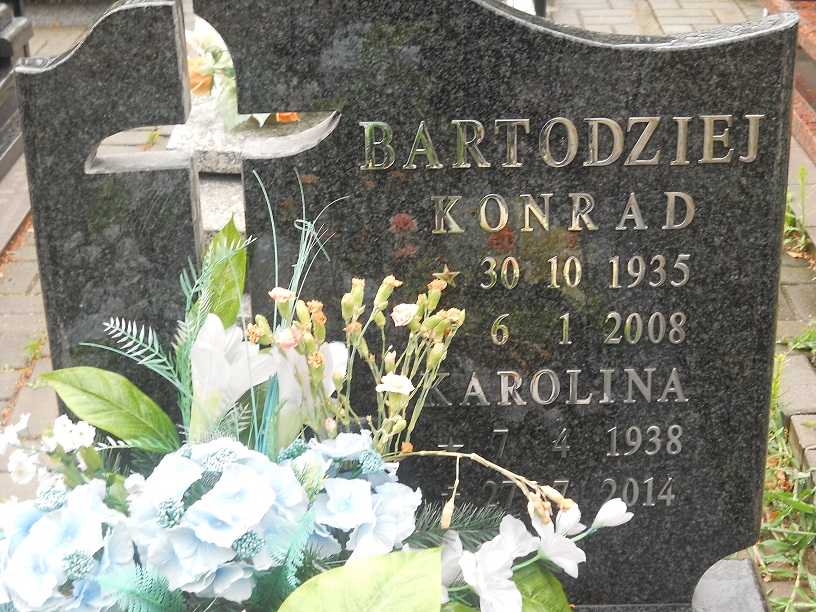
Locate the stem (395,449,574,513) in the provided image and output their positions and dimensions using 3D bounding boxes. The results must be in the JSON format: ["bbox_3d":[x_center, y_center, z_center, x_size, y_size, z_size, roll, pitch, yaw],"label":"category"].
[{"bbox_3d":[0.074,0.169,1.504,0.176,0.072,0.050,-1,25,2],"label":"stem"}]

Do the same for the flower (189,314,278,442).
[{"bbox_3d":[-0.167,0.069,1.485,0.086,0.117,0.075,-1,24,0],"label":"flower"}]

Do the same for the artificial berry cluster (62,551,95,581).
[{"bbox_3d":[-0.305,0.240,1.441,0.030,0.027,0.028,-7,24,-13],"label":"artificial berry cluster"}]

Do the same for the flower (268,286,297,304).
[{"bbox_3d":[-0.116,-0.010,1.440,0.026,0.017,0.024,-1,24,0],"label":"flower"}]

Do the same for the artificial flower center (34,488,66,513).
[{"bbox_3d":[-0.335,0.182,1.460,0.030,0.021,0.027,-1,23,1],"label":"artificial flower center"}]

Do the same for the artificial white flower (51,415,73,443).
[{"bbox_3d":[-0.333,0.118,1.493,0.022,0.026,0.018,-1,10,2],"label":"artificial white flower"}]

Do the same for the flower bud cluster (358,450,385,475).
[{"bbox_3d":[-0.034,0.147,1.465,0.024,0.022,0.023,-3,23,-3],"label":"flower bud cluster"}]

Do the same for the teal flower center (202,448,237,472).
[{"bbox_3d":[-0.169,0.139,1.401,0.032,0.020,0.029,-1,23,1],"label":"teal flower center"}]

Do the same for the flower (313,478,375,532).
[{"bbox_3d":[-0.059,0.184,1.433,0.056,0.050,0.032,-1,0,2],"label":"flower"}]

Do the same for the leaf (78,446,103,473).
[{"bbox_3d":[-0.298,0.144,1.460,0.022,0.024,0.013,-1,24,0],"label":"leaf"}]

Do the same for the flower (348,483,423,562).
[{"bbox_3d":[-0.022,0.203,1.462,0.070,0.068,0.048,-14,13,-25],"label":"flower"}]

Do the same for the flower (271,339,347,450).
[{"bbox_3d":[-0.096,0.086,1.505,0.073,0.105,0.068,-1,24,0],"label":"flower"}]

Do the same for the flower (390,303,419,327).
[{"bbox_3d":[-0.003,0.008,1.460,0.027,0.025,0.024,11,27,25],"label":"flower"}]

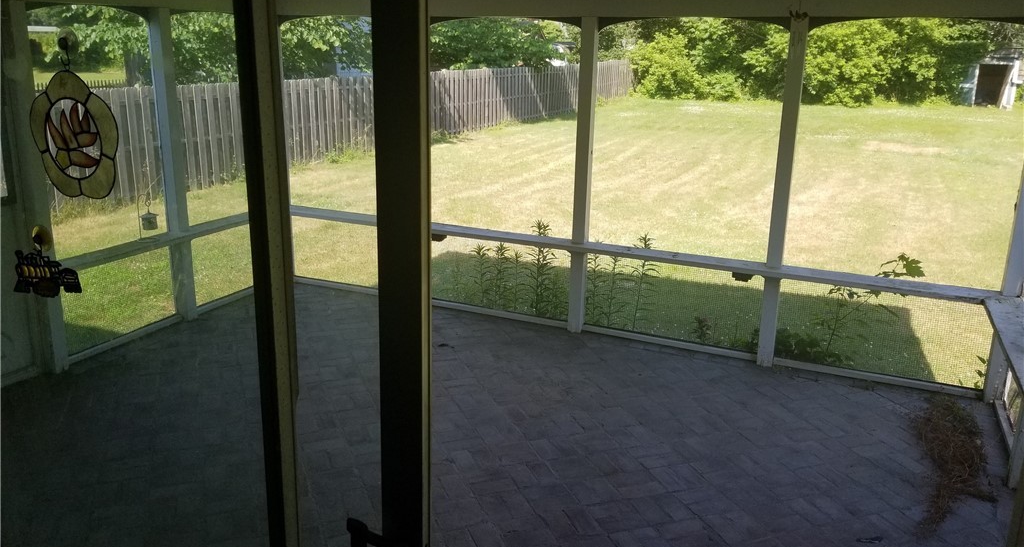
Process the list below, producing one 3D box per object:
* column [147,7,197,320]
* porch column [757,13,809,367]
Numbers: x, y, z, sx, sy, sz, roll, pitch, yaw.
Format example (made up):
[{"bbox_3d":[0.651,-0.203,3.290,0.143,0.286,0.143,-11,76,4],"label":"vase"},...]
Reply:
[{"bbox_3d":[-2.228,-0.668,5.078,0.090,2.040,0.090,8,16,25],"label":"column"},{"bbox_3d":[1.581,-0.428,4.480,0.090,2.030,0.090,8,16,25],"label":"porch column"}]

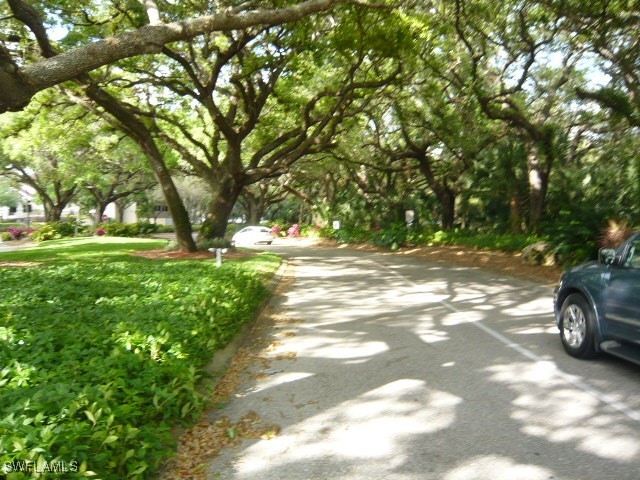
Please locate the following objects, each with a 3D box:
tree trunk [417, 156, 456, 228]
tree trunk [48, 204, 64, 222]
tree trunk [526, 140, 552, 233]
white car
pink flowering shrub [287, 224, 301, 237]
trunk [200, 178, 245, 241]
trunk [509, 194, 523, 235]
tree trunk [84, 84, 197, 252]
[{"bbox_3d":[7.876,-3.008,35.000,2.600,5.200,1.200,0,2,13],"label":"tree trunk"},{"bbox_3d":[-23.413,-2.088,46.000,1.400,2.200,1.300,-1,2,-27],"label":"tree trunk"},{"bbox_3d":[11.872,-2.785,28.000,1.350,5.200,1.000,1,2,23],"label":"tree trunk"},{"bbox_3d":[-4.824,-0.279,37.000,1.780,1.470,4.400,-1,2,-28],"label":"white car"},{"bbox_3d":[-2.406,-0.835,47.000,1.250,1.120,1.150,0,2,-3],"label":"pink flowering shrub"},{"bbox_3d":[-5.137,-1.591,27.000,2.300,3.500,1.700,0,2,-11],"label":"trunk"},{"bbox_3d":[10.574,-1.325,28.000,0.680,2.300,0.600,1,2,21],"label":"trunk"},{"bbox_3d":[-8.148,-3.246,23.500,5.000,7.600,1.600,-1,2,-19],"label":"tree trunk"}]

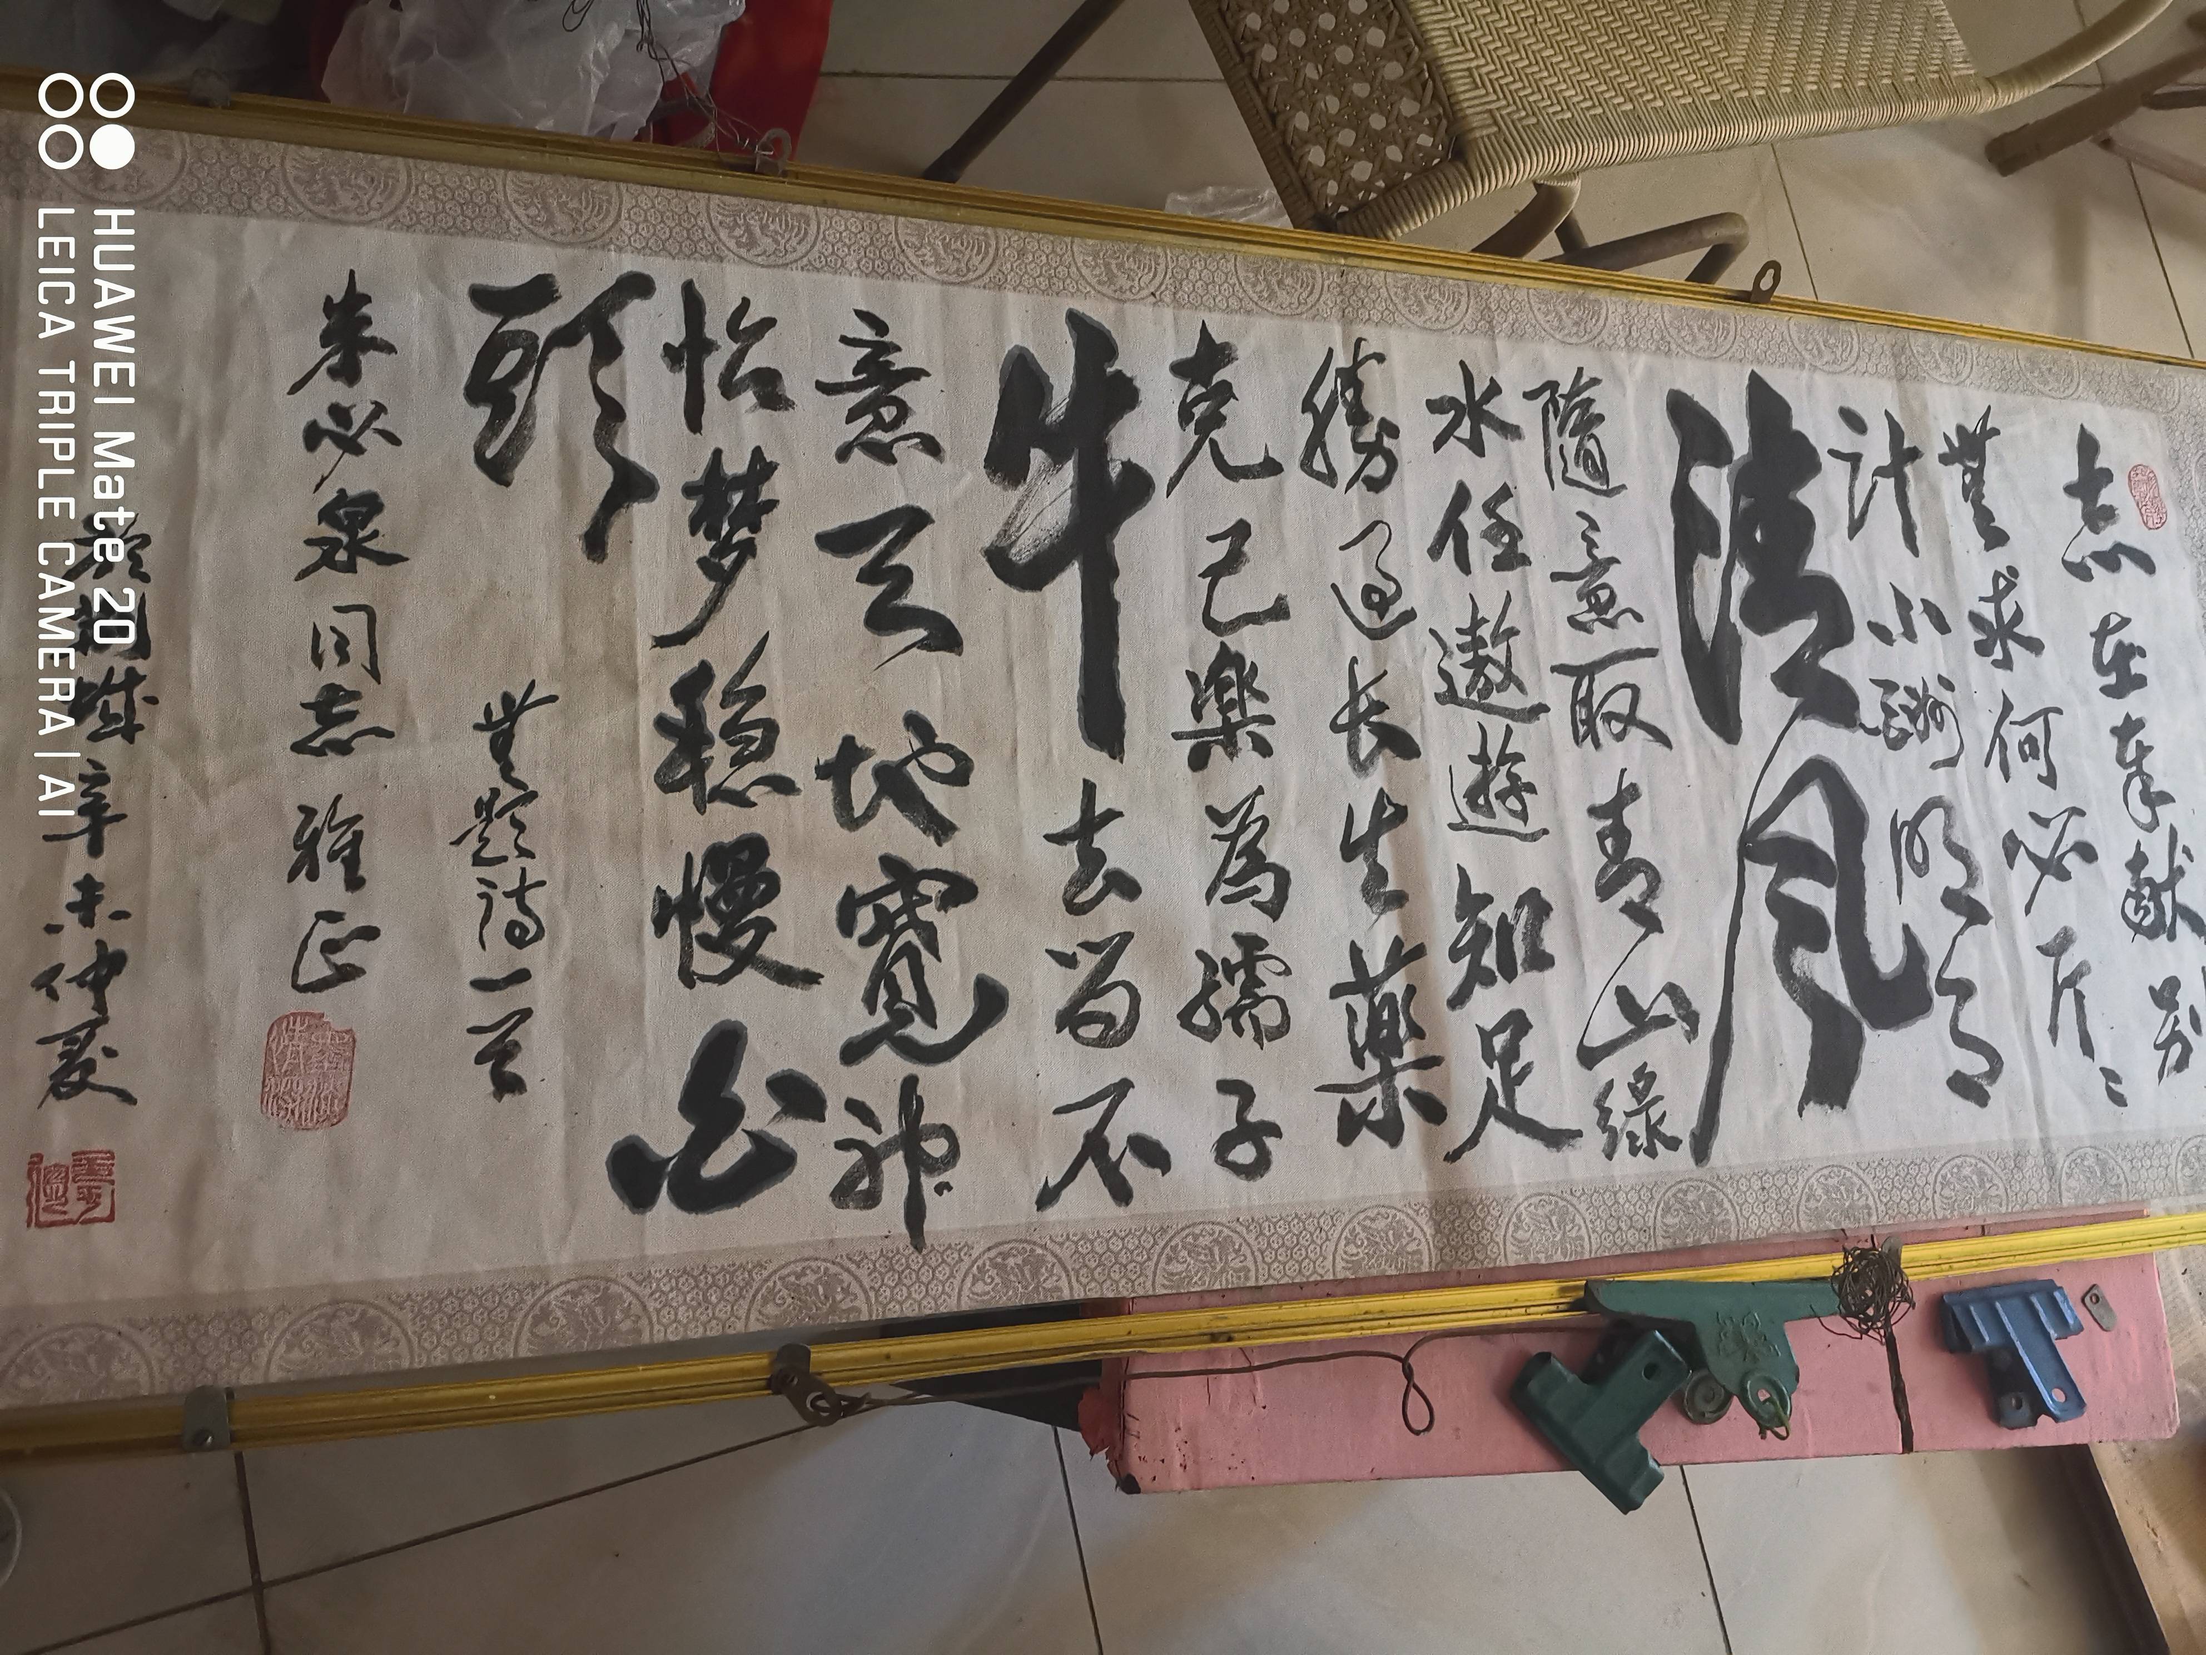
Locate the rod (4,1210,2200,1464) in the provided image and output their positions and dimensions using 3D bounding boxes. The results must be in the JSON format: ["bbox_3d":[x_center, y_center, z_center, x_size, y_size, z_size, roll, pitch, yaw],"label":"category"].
[{"bbox_3d":[0.123,0.204,0.726,1.126,0.017,0.016,0,78,-20],"label":"rod"}]

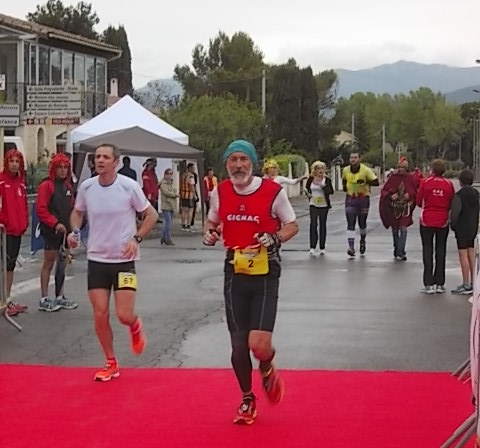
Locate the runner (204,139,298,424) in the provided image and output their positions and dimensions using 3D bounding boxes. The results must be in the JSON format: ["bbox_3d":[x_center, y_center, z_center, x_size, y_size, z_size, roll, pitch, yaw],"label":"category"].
[{"bbox_3d":[0.070,0.354,8.020,0.580,1.735,0.680,0,2,7],"label":"runner"}]

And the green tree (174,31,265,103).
[{"bbox_3d":[-1.281,-7.028,82.000,6.000,10.119,6.000,0,2,0],"label":"green tree"}]

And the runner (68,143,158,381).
[{"bbox_3d":[-0.938,0.277,9.700,0.620,1.751,0.680,1,3,19],"label":"runner"}]

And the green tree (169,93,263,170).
[{"bbox_3d":[-1.176,-3.683,63.000,4.800,5.065,4.800,0,2,0],"label":"green tree"}]

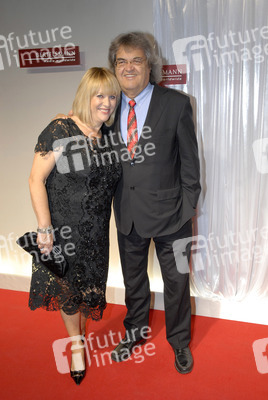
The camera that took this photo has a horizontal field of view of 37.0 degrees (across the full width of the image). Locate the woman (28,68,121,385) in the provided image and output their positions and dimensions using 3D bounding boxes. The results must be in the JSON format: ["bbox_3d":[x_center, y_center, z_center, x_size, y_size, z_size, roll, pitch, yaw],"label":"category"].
[{"bbox_3d":[-0.296,0.149,2.148,0.500,1.630,0.420,-4,16,-10],"label":"woman"}]

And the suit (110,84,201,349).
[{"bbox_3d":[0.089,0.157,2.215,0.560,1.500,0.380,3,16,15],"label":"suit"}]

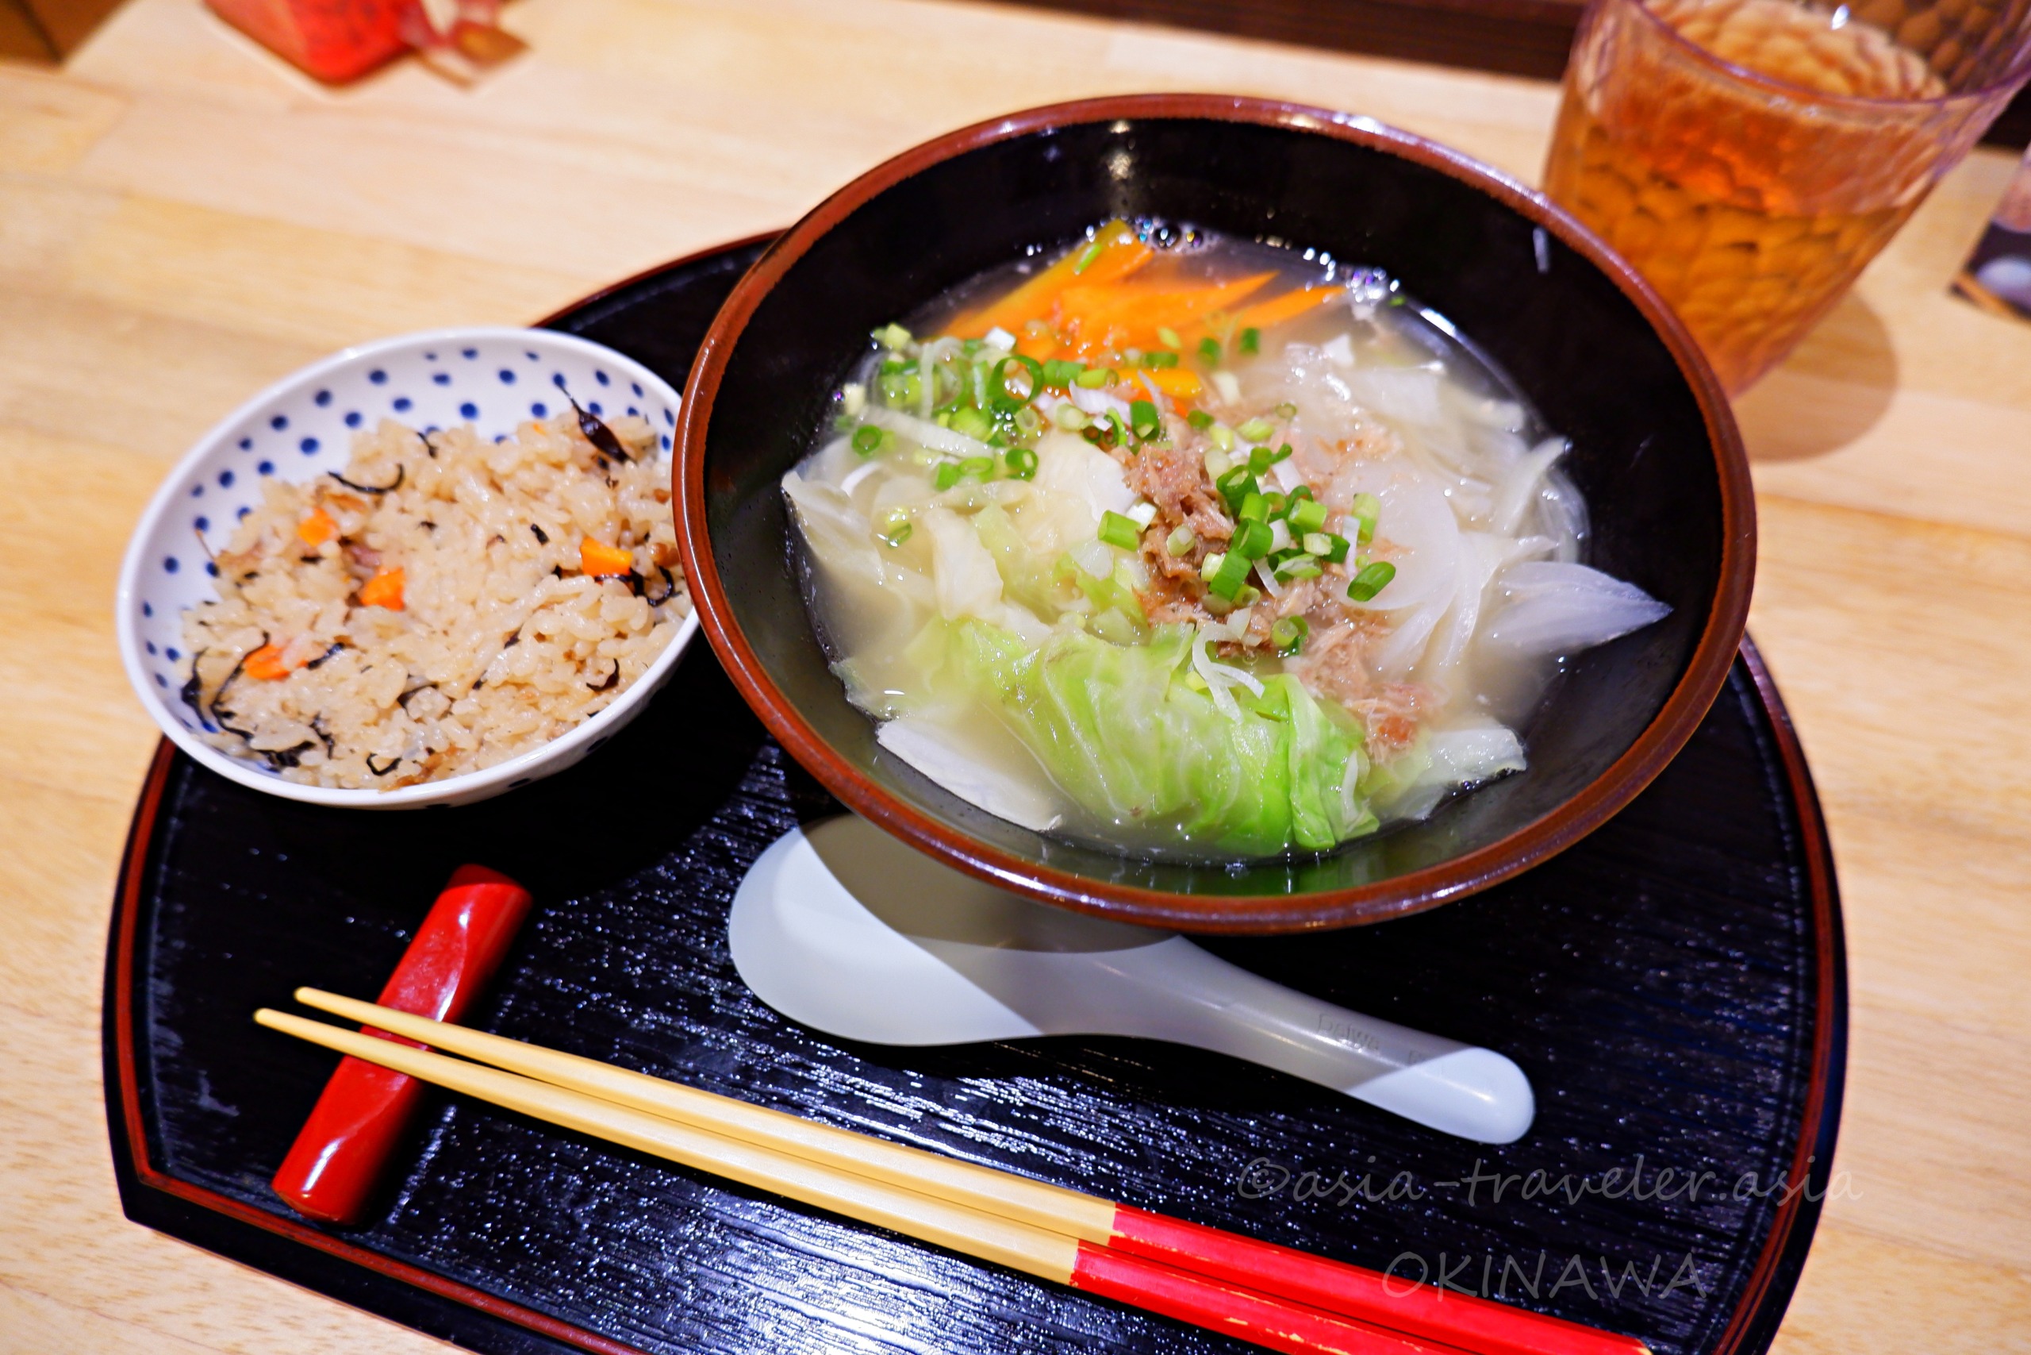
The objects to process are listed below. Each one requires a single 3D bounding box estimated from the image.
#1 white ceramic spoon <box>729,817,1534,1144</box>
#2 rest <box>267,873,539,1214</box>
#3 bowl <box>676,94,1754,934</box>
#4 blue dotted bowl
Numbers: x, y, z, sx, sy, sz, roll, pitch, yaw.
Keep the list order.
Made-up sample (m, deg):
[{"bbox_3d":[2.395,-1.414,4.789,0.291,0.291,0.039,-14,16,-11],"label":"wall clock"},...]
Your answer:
[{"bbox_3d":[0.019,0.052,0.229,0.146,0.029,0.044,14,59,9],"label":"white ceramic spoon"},{"bbox_3d":[-0.108,0.065,0.231,0.017,0.012,0.060,15,59,9],"label":"rest"},{"bbox_3d":[0.032,-0.023,0.249,0.177,0.075,0.177,0,58,0],"label":"bowl"},{"bbox_3d":[-0.107,-0.013,0.259,0.110,0.049,0.110,0,58,0],"label":"blue dotted bowl"}]

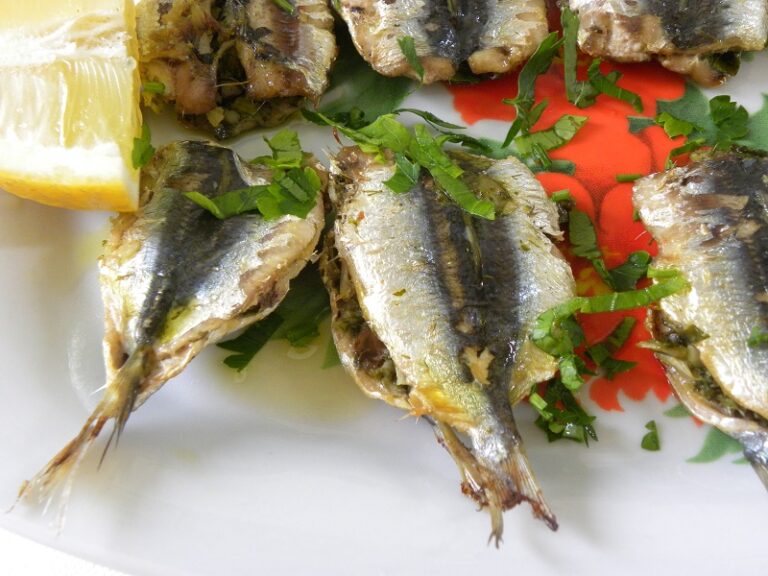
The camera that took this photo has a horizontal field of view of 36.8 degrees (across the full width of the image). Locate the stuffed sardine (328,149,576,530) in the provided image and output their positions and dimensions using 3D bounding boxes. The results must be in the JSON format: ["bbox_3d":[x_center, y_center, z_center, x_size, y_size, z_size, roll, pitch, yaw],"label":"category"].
[{"bbox_3d":[0.019,0.009,0.301,0.065,0.025,0.115,-6,54,-5],"label":"stuffed sardine"}]

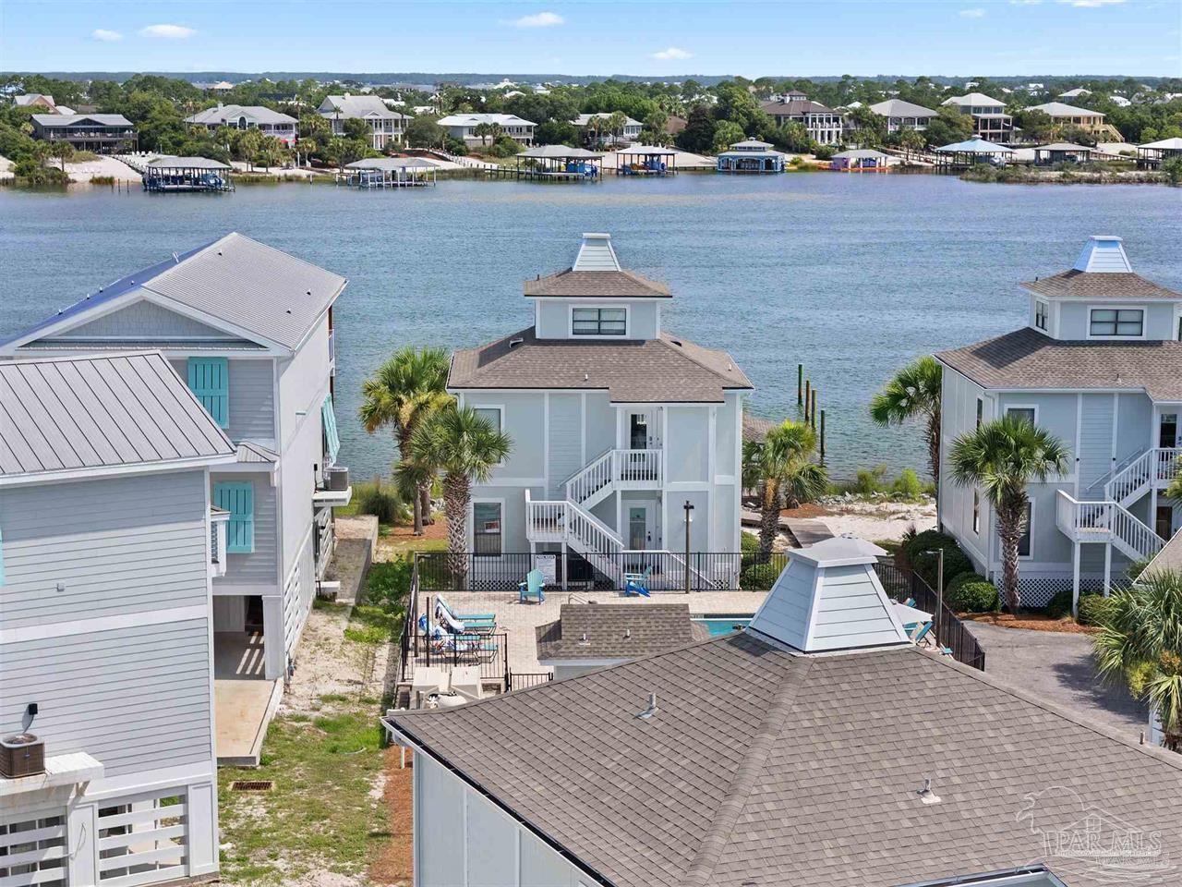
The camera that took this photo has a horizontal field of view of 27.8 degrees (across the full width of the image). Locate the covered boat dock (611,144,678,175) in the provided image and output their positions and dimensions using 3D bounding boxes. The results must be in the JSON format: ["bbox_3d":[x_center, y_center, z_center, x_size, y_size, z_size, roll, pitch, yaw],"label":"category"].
[{"bbox_3d":[10.389,-52.637,444.062,11.676,5.171,6.500,0,9,0],"label":"covered boat dock"}]

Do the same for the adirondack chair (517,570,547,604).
[{"bbox_3d":[-1.780,4.337,71.999,0.770,0.960,0.860,2,9,16],"label":"adirondack chair"}]

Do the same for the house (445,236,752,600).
[{"bbox_3d":[0.156,-1.376,79.113,9.600,11.032,11.000,0,9,-2],"label":"house"}]

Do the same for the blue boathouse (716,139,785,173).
[{"bbox_3d":[31.244,-56.413,466.122,12.740,6.570,10.620,2,9,10],"label":"blue boathouse"}]

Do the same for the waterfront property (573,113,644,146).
[{"bbox_3d":[3.433,-66.861,507.739,15.400,6.859,11.500,-2,9,-10],"label":"waterfront property"}]

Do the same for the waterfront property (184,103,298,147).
[{"bbox_3d":[-74.666,-67.764,510.611,20.730,9.300,16.680,-3,9,-22],"label":"waterfront property"}]

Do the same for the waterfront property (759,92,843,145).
[{"bbox_3d":[44.834,-69.753,512.353,16.000,11.401,15.000,-3,9,-18],"label":"waterfront property"}]

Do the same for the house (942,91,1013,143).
[{"bbox_3d":[86.091,-72.213,531.198,12.000,11.623,13.500,-2,9,-16],"label":"house"}]

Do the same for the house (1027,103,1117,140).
[{"bbox_3d":[112.209,-75.606,560.156,15.170,8.900,14.160,-2,9,-15],"label":"house"}]

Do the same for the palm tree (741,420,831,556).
[{"bbox_3d":[6.518,1.621,81.699,3.100,4.901,3.100,0,9,0],"label":"palm tree"}]

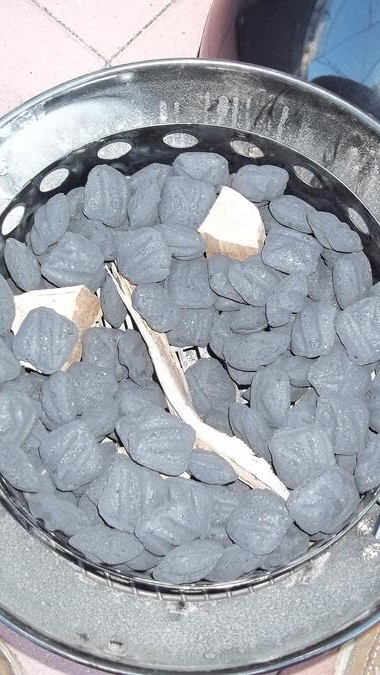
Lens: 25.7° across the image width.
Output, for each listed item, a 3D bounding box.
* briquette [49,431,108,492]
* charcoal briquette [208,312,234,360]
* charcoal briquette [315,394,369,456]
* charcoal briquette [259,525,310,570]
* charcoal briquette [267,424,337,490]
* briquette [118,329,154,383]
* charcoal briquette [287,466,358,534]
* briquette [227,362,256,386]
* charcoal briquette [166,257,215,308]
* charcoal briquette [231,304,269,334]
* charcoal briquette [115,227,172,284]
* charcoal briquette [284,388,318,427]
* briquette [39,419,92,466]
[{"bbox_3d":[-0.092,0.095,0.659,0.050,0.030,0.050,37,92,2],"label":"briquette"},{"bbox_3d":[0.039,0.000,0.738,0.050,0.030,0.050,0,90,23],"label":"charcoal briquette"},{"bbox_3d":[0.126,0.071,0.680,0.050,0.030,0.050,-6,87,4],"label":"charcoal briquette"},{"bbox_3d":[0.076,0.165,0.665,0.049,0.049,0.026,-30,120,-1],"label":"charcoal briquette"},{"bbox_3d":[0.089,0.094,0.658,0.050,0.030,0.050,-17,77,15],"label":"charcoal briquette"},{"bbox_3d":[-0.046,0.015,0.717,0.029,0.050,0.050,-18,90,4],"label":"briquette"},{"bbox_3d":[0.104,0.129,0.660,0.050,0.029,0.050,-41,59,0],"label":"charcoal briquette"},{"bbox_3d":[0.051,0.022,0.729,0.050,0.029,0.050,0,92,-2],"label":"briquette"},{"bbox_3d":[0.000,-0.049,0.720,0.052,0.028,0.053,0,84,0],"label":"charcoal briquette"},{"bbox_3d":[0.055,-0.024,0.730,0.050,0.030,0.050,2,59,1],"label":"charcoal briquette"},{"bbox_3d":[-0.040,-0.070,0.709,0.050,0.029,0.050,-14,85,-1],"label":"charcoal briquette"},{"bbox_3d":[0.099,0.063,0.713,0.049,0.026,0.049,-43,46,0],"label":"charcoal briquette"},{"bbox_3d":[-0.096,0.091,0.662,0.050,0.029,0.050,-30,87,-6],"label":"briquette"}]

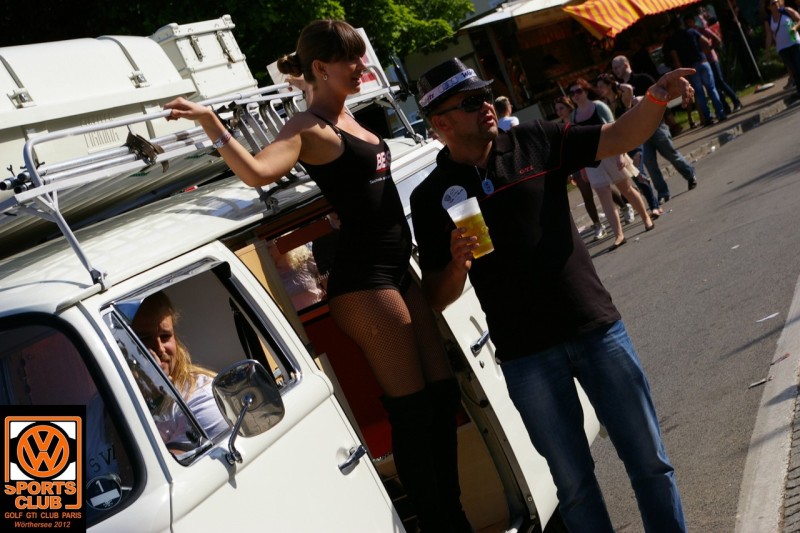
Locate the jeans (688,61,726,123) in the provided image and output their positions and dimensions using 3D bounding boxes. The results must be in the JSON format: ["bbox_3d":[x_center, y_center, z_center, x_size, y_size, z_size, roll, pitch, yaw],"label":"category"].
[{"bbox_3d":[4.917,-2.783,29.100,0.420,0.950,0.320,-20,4,-12],"label":"jeans"}]

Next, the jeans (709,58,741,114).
[{"bbox_3d":[5.326,-2.959,29.900,0.420,0.900,0.360,-16,5,35],"label":"jeans"}]

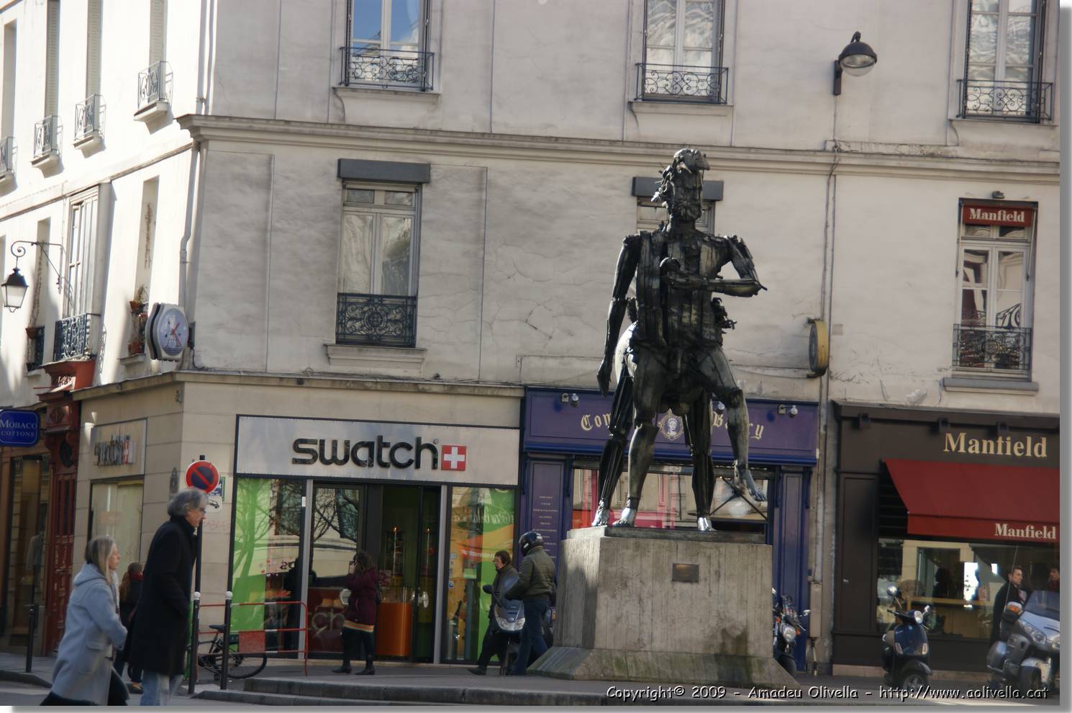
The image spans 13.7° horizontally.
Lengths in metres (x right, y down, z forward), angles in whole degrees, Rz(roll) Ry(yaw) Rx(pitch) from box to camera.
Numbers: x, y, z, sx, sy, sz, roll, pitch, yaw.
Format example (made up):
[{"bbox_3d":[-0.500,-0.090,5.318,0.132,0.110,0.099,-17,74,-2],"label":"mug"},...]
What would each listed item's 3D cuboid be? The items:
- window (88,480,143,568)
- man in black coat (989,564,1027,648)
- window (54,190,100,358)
[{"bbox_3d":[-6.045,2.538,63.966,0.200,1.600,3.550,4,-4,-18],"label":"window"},{"bbox_3d":[6.796,3.892,64.550,0.450,1.750,0.520,0,-4,29],"label":"man in black coat"},{"bbox_3d":[-7.179,-1.277,70.035,0.250,2.600,1.750,3,-3,-17],"label":"window"}]

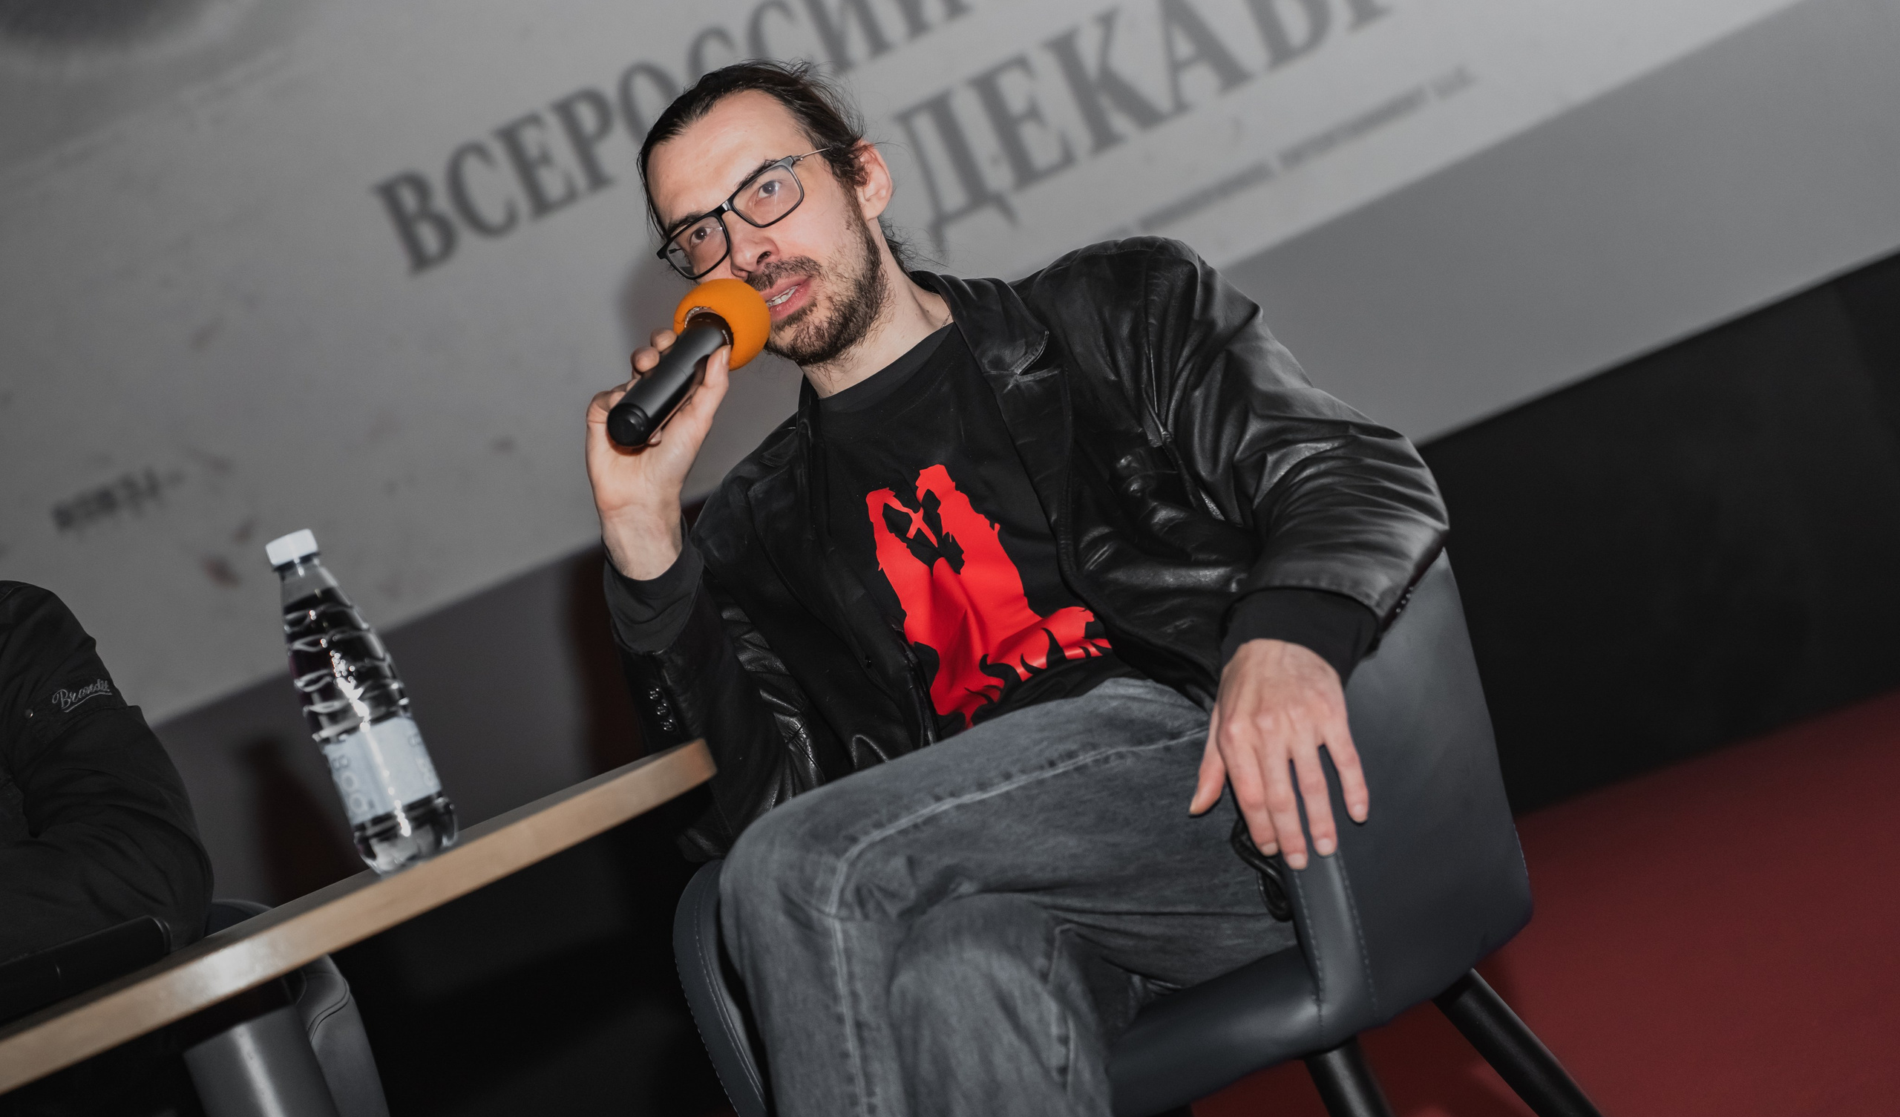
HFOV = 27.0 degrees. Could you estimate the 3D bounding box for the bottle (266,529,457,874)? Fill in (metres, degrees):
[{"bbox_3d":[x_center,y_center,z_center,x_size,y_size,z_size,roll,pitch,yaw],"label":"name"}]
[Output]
[{"bbox_3d":[-0.375,0.088,2.490,0.065,0.222,0.065,-22,0,-9],"label":"bottle"}]

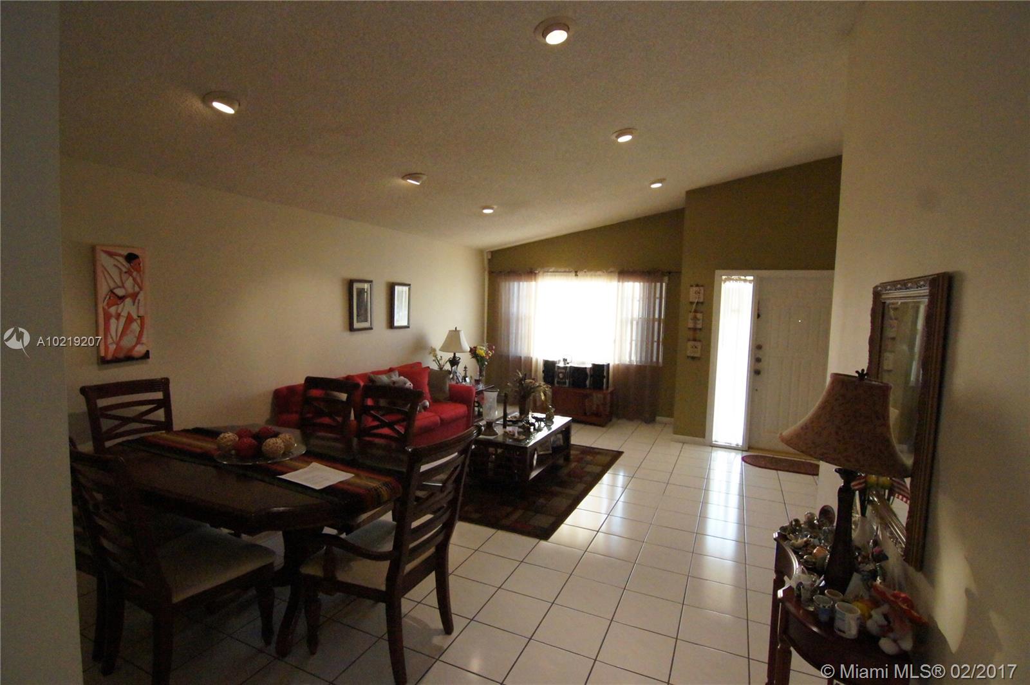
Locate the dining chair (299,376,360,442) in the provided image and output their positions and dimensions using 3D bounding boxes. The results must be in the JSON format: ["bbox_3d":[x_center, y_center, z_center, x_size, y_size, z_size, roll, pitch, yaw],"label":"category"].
[{"bbox_3d":[-1.412,0.807,3.034,0.490,1.030,0.560,3,4,26],"label":"dining chair"}]

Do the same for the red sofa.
[{"bbox_3d":[-1.269,0.757,4.693,0.910,0.850,2.150,4,5,24],"label":"red sofa"}]

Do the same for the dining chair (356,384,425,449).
[{"bbox_3d":[-0.921,0.836,2.692,0.470,1.040,0.590,3,5,22],"label":"dining chair"}]

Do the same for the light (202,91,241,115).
[{"bbox_3d":[-1.688,-1.385,2.632,0.190,0.050,0.190,-5,0,26],"label":"light"}]

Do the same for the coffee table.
[{"bbox_3d":[0.069,1.021,4.345,0.590,0.455,1.160,4,5,24],"label":"coffee table"}]

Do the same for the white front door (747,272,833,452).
[{"bbox_3d":[3.202,0.256,5.144,0.910,2.040,0.060,4,5,24],"label":"white front door"}]

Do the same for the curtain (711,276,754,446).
[{"bbox_3d":[2.513,0.225,5.273,0.340,1.990,0.050,3,4,26],"label":"curtain"}]

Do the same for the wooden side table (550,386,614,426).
[{"bbox_3d":[0.915,0.893,6.706,1.000,0.490,0.460,3,4,26],"label":"wooden side table"}]

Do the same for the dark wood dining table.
[{"bbox_3d":[-1.384,0.981,2.459,1.800,0.760,1.000,3,4,26],"label":"dark wood dining table"}]

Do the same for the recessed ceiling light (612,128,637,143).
[{"bbox_3d":[0.882,-1.668,3.674,0.195,0.050,0.195,-5,0,26],"label":"recessed ceiling light"}]

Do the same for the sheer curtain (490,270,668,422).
[{"bbox_3d":[0.838,0.017,7.055,2.820,2.200,0.120,3,4,26],"label":"sheer curtain"}]

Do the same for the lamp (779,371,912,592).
[{"bbox_3d":[0.986,0.415,1.356,0.320,0.650,0.320,4,5,24],"label":"lamp"}]

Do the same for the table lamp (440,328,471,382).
[{"bbox_3d":[-0.786,0.174,5.922,0.390,0.700,0.390,2,4,0],"label":"table lamp"}]

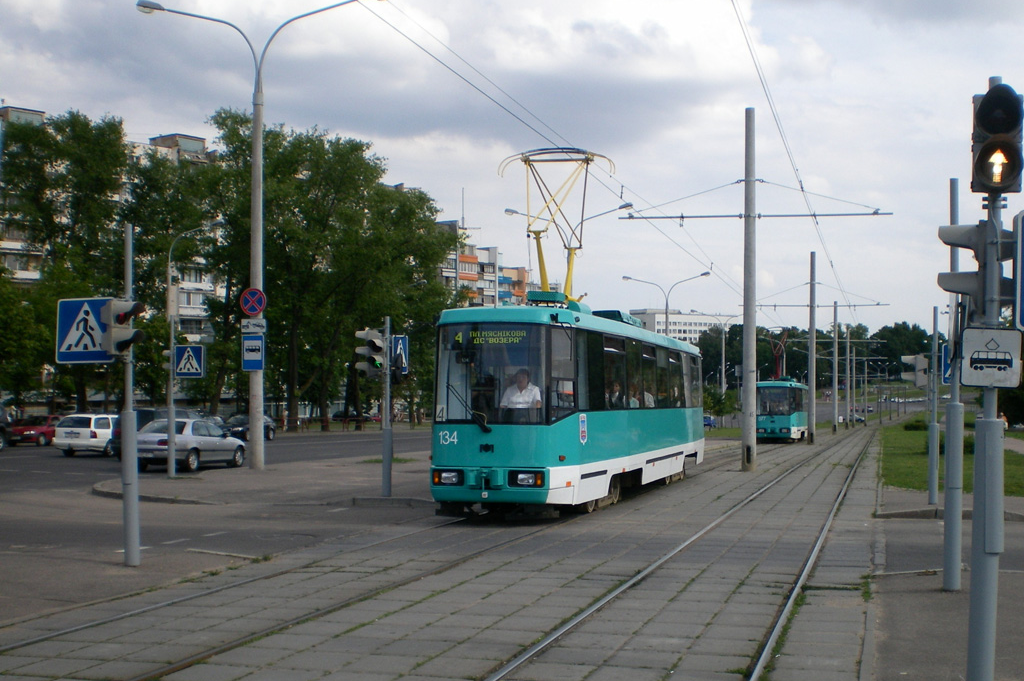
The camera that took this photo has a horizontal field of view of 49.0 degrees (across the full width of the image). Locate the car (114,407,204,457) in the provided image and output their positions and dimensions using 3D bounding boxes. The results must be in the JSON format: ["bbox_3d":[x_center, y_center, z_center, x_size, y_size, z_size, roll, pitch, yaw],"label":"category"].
[{"bbox_3d":[-11.950,3.280,39.500,1.800,1.710,4.600,0,-3,14],"label":"car"}]

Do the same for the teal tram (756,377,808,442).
[{"bbox_3d":[15.134,3.906,62.281,2.500,3.250,14.700,-1,-4,18],"label":"teal tram"}]

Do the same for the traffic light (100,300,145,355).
[{"bbox_3d":[-4.353,-0.151,12.600,0.380,0.600,0.280,0,-1,18],"label":"traffic light"}]

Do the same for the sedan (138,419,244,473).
[{"bbox_3d":[-9.500,3.050,33.100,1.780,1.450,4.750,0,-3,14],"label":"sedan"}]

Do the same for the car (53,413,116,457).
[{"bbox_3d":[-14.650,3.430,40.700,1.720,1.430,4.400,0,-3,12],"label":"car"}]

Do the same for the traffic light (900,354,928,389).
[{"bbox_3d":[7.015,0.540,19.600,0.480,0.600,0.280,-1,-2,18],"label":"traffic light"}]

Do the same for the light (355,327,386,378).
[{"bbox_3d":[-2.605,0.230,20.700,0.480,0.900,0.290,-1,-2,18],"label":"light"}]

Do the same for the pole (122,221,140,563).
[{"bbox_3d":[-4.131,0.568,12.170,0.175,3.687,0.175,-2,-2,18],"label":"pole"}]

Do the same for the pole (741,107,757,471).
[{"bbox_3d":[6.433,-1.435,30.386,0.370,9.806,0.370,0,-2,18],"label":"pole"}]

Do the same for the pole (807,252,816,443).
[{"bbox_3d":[15.800,0.420,59.200,0.380,10.100,0.380,0,-1,0],"label":"pole"}]

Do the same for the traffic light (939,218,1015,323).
[{"bbox_3d":[2.826,-0.420,6.850,0.450,0.590,0.270,-1,-2,18],"label":"traffic light"}]

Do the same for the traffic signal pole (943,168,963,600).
[{"bbox_3d":[3.937,0.379,10.020,0.170,3.668,0.170,0,-2,18],"label":"traffic signal pole"}]

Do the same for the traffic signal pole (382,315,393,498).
[{"bbox_3d":[-2.328,1.240,21.064,0.170,3.385,0.170,-1,-2,18],"label":"traffic signal pole"}]

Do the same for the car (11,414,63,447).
[{"bbox_3d":[-22.500,4.300,53.900,1.690,1.390,4.200,0,-3,11],"label":"car"}]

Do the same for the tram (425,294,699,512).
[{"bbox_3d":[1.950,1.330,23.330,2.500,3.550,14.600,-1,-3,18],"label":"tram"}]

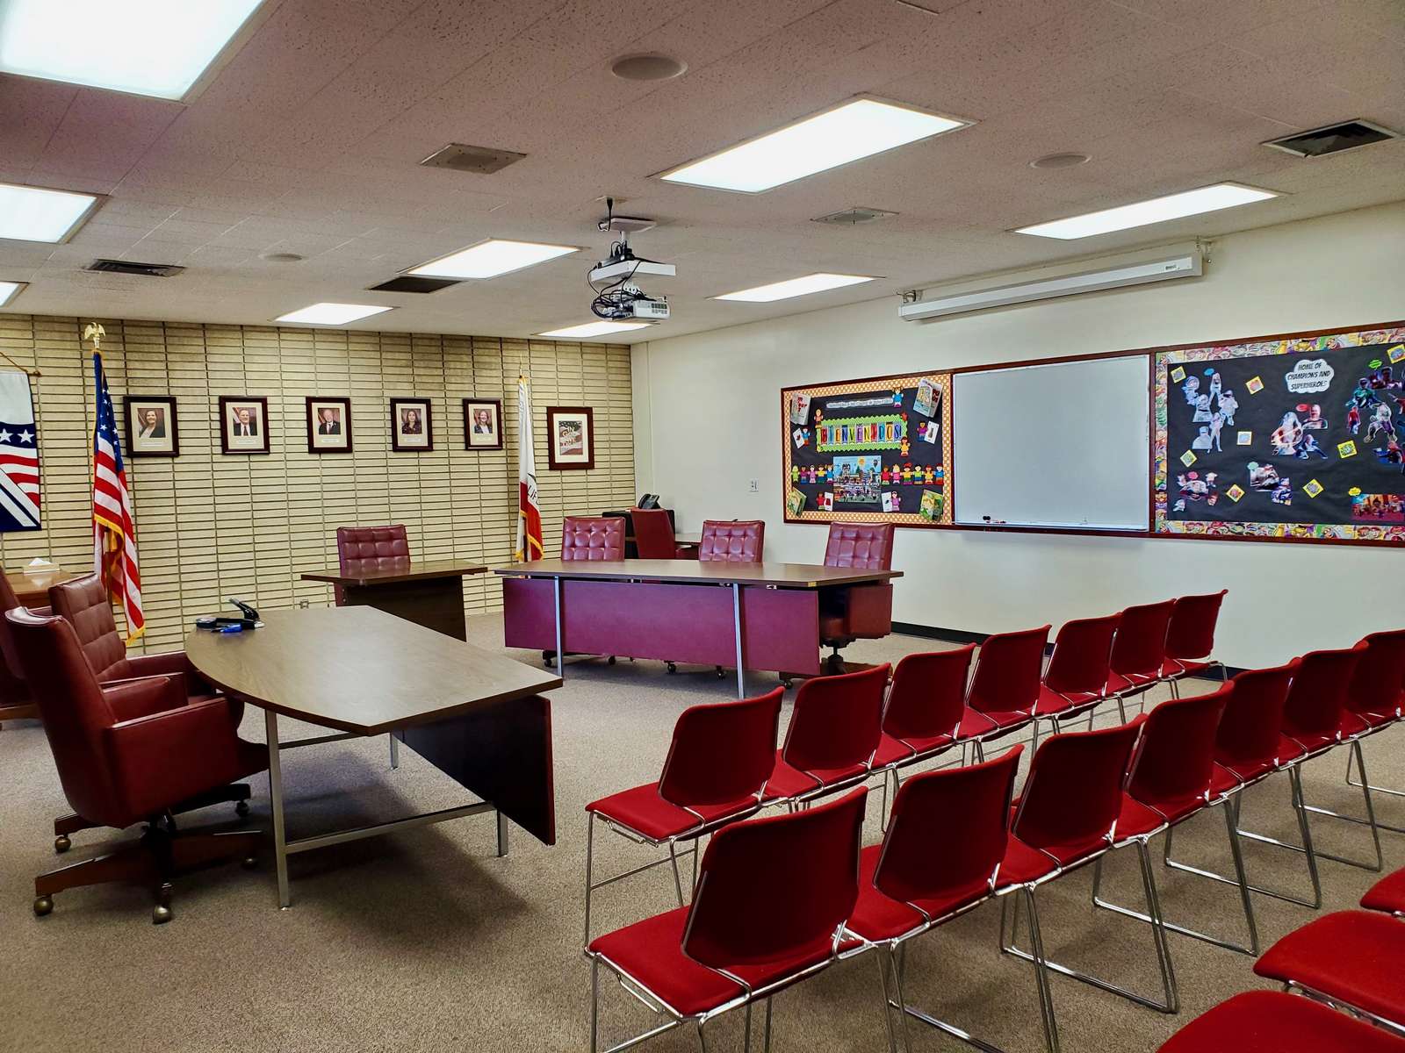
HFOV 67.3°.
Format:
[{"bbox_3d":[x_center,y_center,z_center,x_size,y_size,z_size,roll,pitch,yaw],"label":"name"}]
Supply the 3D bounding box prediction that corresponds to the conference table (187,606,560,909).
[{"bbox_3d":[-1.505,0.866,4.370,0.930,0.740,2.880,-4,4,-32],"label":"conference table"}]

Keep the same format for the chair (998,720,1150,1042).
[{"bbox_3d":[0.875,0.896,2.820,0.500,0.780,0.530,-5,5,-37],"label":"chair"}]

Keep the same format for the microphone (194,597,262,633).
[{"bbox_3d":[-2.263,0.413,5.027,0.290,0.130,0.140,-2,4,0],"label":"microphone"}]

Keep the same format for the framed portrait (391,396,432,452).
[{"bbox_3d":[-2.772,-0.965,10.056,0.390,0.505,0.030,-4,4,-35],"label":"framed portrait"}]

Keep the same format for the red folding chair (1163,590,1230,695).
[{"bbox_3d":[2.245,0.698,4.899,0.480,0.770,0.540,-5,5,-37],"label":"red folding chair"}]

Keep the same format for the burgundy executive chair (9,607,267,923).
[{"bbox_3d":[-1.953,0.775,3.695,0.650,1.030,0.700,1,5,41],"label":"burgundy executive chair"}]

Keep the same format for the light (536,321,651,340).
[{"bbox_3d":[-1.013,-1.858,9.941,0.610,0.060,1.220,-5,5,-37],"label":"light"}]

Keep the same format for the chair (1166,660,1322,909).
[{"bbox_3d":[1.593,0.815,3.357,0.500,0.790,0.540,-4,5,-38],"label":"chair"}]

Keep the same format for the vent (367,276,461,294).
[{"bbox_3d":[-1.948,-1.638,7.171,0.440,0.040,0.600,-5,5,-37],"label":"vent"}]

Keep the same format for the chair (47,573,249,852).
[{"bbox_3d":[-2.264,0.728,4.300,0.720,1.060,0.680,-3,4,-20],"label":"chair"}]

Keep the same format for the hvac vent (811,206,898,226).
[{"bbox_3d":[0.790,-1.611,5.494,0.305,0.040,0.310,-5,5,-37],"label":"hvac vent"}]

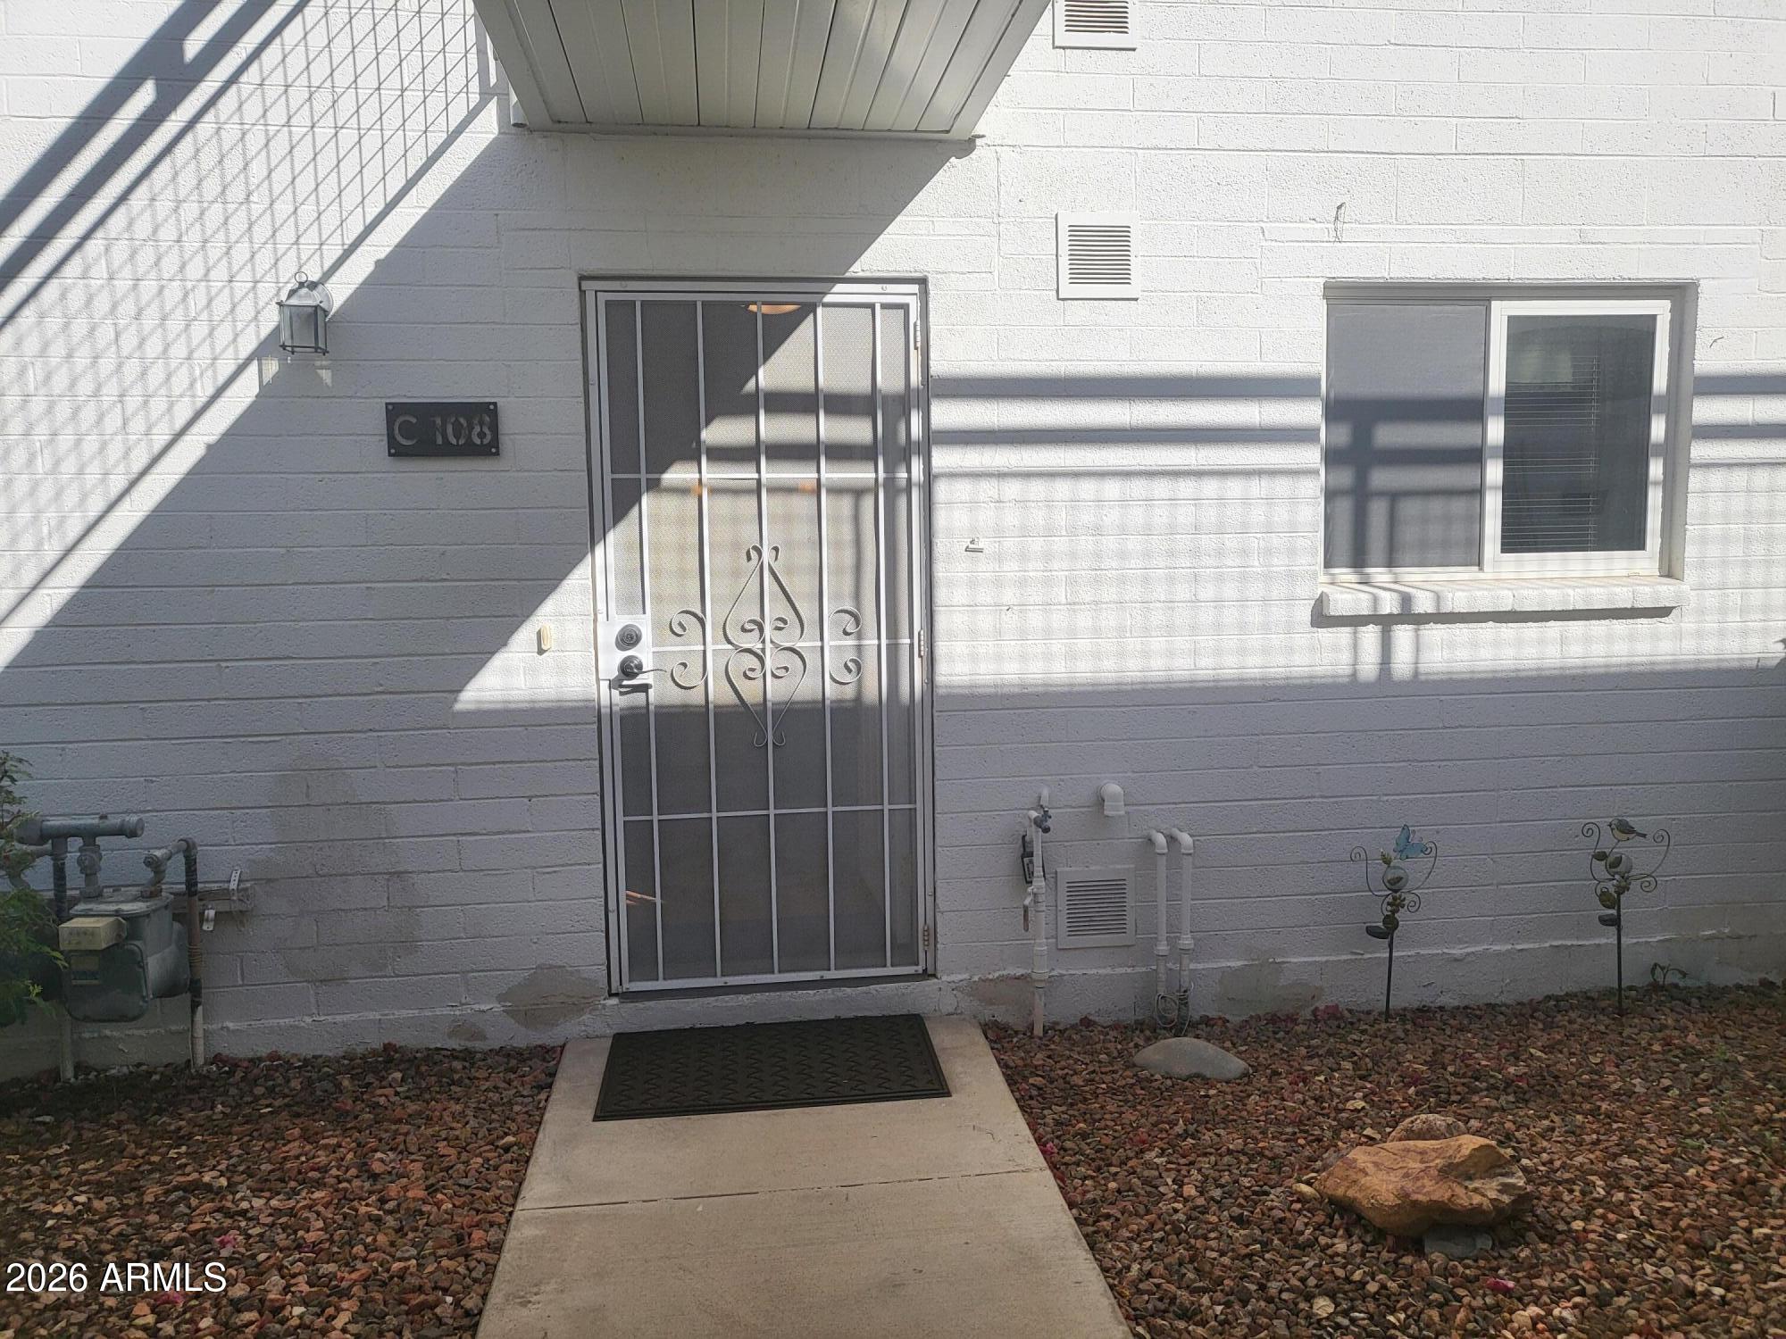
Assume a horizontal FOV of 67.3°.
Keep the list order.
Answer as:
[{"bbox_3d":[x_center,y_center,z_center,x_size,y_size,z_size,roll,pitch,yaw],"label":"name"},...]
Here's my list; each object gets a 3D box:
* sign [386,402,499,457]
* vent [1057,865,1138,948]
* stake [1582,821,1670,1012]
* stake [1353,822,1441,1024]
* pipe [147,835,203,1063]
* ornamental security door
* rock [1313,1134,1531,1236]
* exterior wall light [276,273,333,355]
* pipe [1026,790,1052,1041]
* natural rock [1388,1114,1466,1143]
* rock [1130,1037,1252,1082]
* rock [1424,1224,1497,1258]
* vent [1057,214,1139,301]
[{"bbox_3d":[-1.252,-0.669,3.736,0.301,0.148,0.015,-2,6,-7],"label":"sign"},{"bbox_3d":[0.619,0.726,4.064,0.244,0.247,0.022,-2,6,-8],"label":"vent"},{"bbox_3d":[2.248,0.768,4.137,0.285,0.620,0.100,-4,6,-6],"label":"stake"},{"bbox_3d":[1.529,0.776,4.093,0.270,0.600,0.085,-2,6,-8],"label":"stake"},{"bbox_3d":[-1.934,0.808,3.620,0.080,0.660,0.270,-2,6,-7],"label":"pipe"},{"bbox_3d":[-0.371,-0.078,3.947,0.950,2.060,0.060,-2,6,-7],"label":"ornamental security door"},{"bbox_3d":[1.184,1.155,3.053,0.480,0.145,0.260,-1,6,0],"label":"rock"},{"bbox_3d":[-1.570,-0.948,3.595,0.140,0.215,0.170,-2,6,-7],"label":"exterior wall light"},{"bbox_3d":[0.430,0.727,3.977,0.085,0.755,0.125,-2,6,-8],"label":"pipe"},{"bbox_3d":[1.306,1.114,3.264,0.195,0.095,0.145,-2,6,-8],"label":"natural rock"},{"bbox_3d":[0.836,1.074,3.738,0.320,0.085,0.185,1,6,18],"label":"rock"},{"bbox_3d":[1.201,1.208,2.904,0.155,0.080,0.120,-1,6,0],"label":"rock"},{"bbox_3d":[0.598,-1.194,3.869,0.242,0.245,0.022,-2,6,-8],"label":"vent"}]

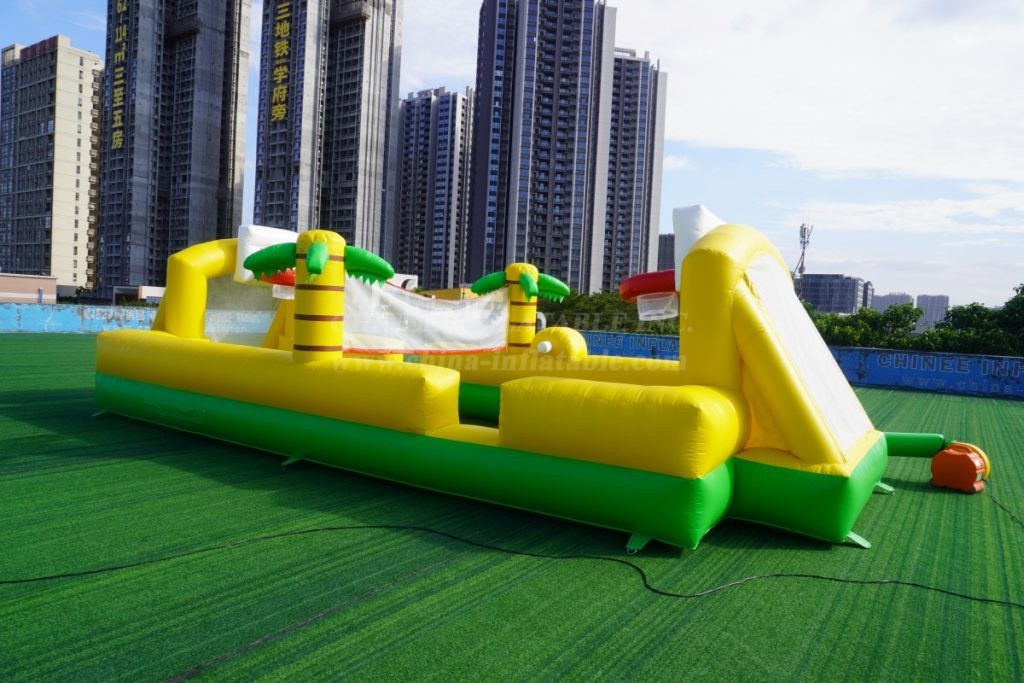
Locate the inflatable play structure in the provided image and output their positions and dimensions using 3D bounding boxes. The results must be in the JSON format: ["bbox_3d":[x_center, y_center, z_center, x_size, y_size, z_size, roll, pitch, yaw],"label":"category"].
[{"bbox_3d":[-0.694,-0.142,8.819,10.741,2.693,4.682,4,2,34],"label":"inflatable play structure"}]

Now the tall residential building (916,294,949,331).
[{"bbox_3d":[669.330,-27.090,1089.150,42.000,93.500,21.000,3,1,27],"label":"tall residential building"}]

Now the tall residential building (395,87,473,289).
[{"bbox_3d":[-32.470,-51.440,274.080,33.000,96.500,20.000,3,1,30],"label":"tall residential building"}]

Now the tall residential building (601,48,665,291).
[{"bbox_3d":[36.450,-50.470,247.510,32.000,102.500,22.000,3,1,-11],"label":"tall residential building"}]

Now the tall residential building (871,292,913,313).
[{"bbox_3d":[625.340,-31.670,1124.110,54.000,97.000,22.000,3,1,27],"label":"tall residential building"}]

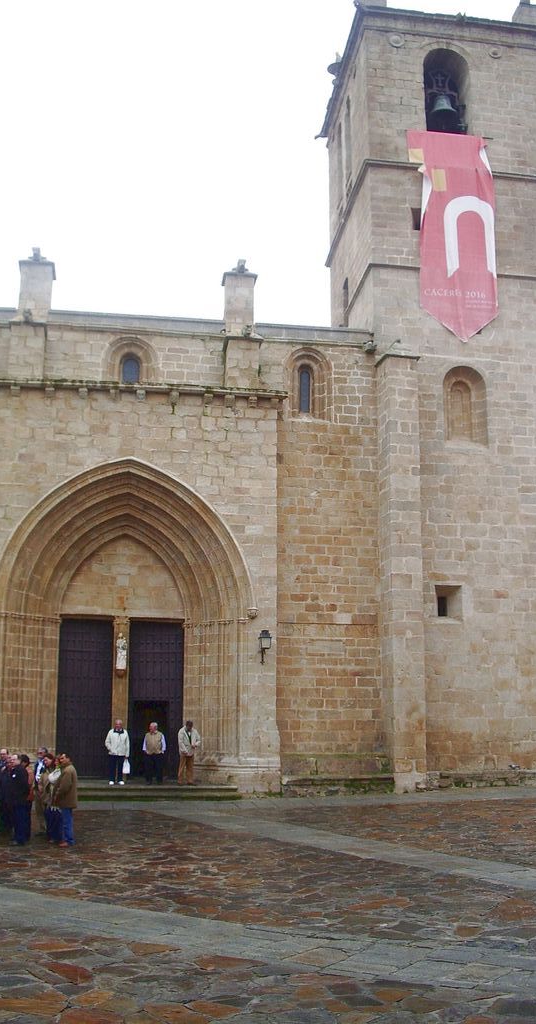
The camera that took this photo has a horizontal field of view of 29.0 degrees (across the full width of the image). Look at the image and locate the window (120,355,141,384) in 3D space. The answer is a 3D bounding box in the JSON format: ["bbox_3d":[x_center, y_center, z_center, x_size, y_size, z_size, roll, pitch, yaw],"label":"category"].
[{"bbox_3d":[-4.311,-4.173,32.525,0.591,1.617,0.250,2,-11,-9],"label":"window"}]

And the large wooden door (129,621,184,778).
[{"bbox_3d":[-3.257,5.435,30.261,1.597,4.507,0.150,2,-11,-9],"label":"large wooden door"}]

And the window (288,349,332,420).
[{"bbox_3d":[1.338,-4.015,32.601,1.350,2.200,0.450,2,-12,-8],"label":"window"}]

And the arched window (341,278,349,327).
[{"bbox_3d":[2.743,-7.428,36.886,0.300,1.600,0.800,2,-12,-8],"label":"arched window"}]

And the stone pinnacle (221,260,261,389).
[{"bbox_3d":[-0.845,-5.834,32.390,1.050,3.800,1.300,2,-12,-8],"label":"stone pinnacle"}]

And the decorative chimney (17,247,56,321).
[{"bbox_3d":[-7.199,-7.074,32.197,1.080,2.050,1.000,2,-12,-8],"label":"decorative chimney"}]

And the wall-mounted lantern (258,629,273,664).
[{"bbox_3d":[-0.083,3.738,28.589,0.370,0.943,0.560,2,-11,-9],"label":"wall-mounted lantern"}]

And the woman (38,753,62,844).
[{"bbox_3d":[-4.054,5.340,19.300,0.400,1.630,0.480,5,-13,-21],"label":"woman"}]

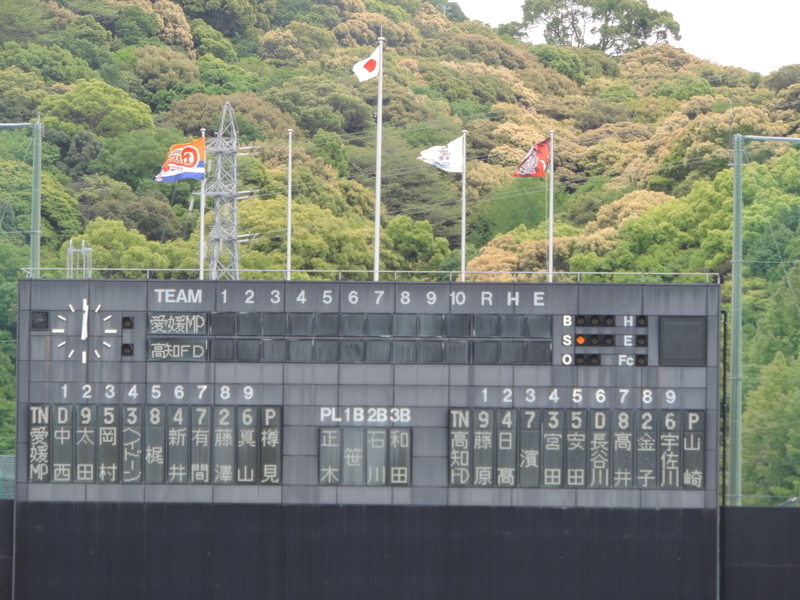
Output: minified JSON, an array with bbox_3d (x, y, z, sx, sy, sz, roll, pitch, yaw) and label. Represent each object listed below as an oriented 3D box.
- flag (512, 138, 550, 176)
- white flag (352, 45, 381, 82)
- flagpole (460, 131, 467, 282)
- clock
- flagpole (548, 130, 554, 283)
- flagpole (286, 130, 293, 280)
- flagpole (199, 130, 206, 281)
[{"bbox_3d":[4.190,-4.516,147.000,1.224,1.272,0.400,1,-3,0],"label":"flag"},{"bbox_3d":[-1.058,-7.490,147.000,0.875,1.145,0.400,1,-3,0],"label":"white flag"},{"bbox_3d":[2.042,-2.878,147.000,0.150,5.025,0.150,1,-3,0],"label":"flagpole"},{"bbox_3d":[-9.950,0.979,146.000,2.053,2.037,0.150,1,-3,0],"label":"clock"},{"bbox_3d":[4.829,-2.870,147.000,0.150,5.009,0.150,1,-3,0],"label":"flagpole"},{"bbox_3d":[-3.498,-2.894,147.000,0.150,5.057,0.150,1,-3,0],"label":"flagpole"},{"bbox_3d":[-6.273,-2.902,147.000,0.150,5.073,0.150,1,-3,0],"label":"flagpole"}]

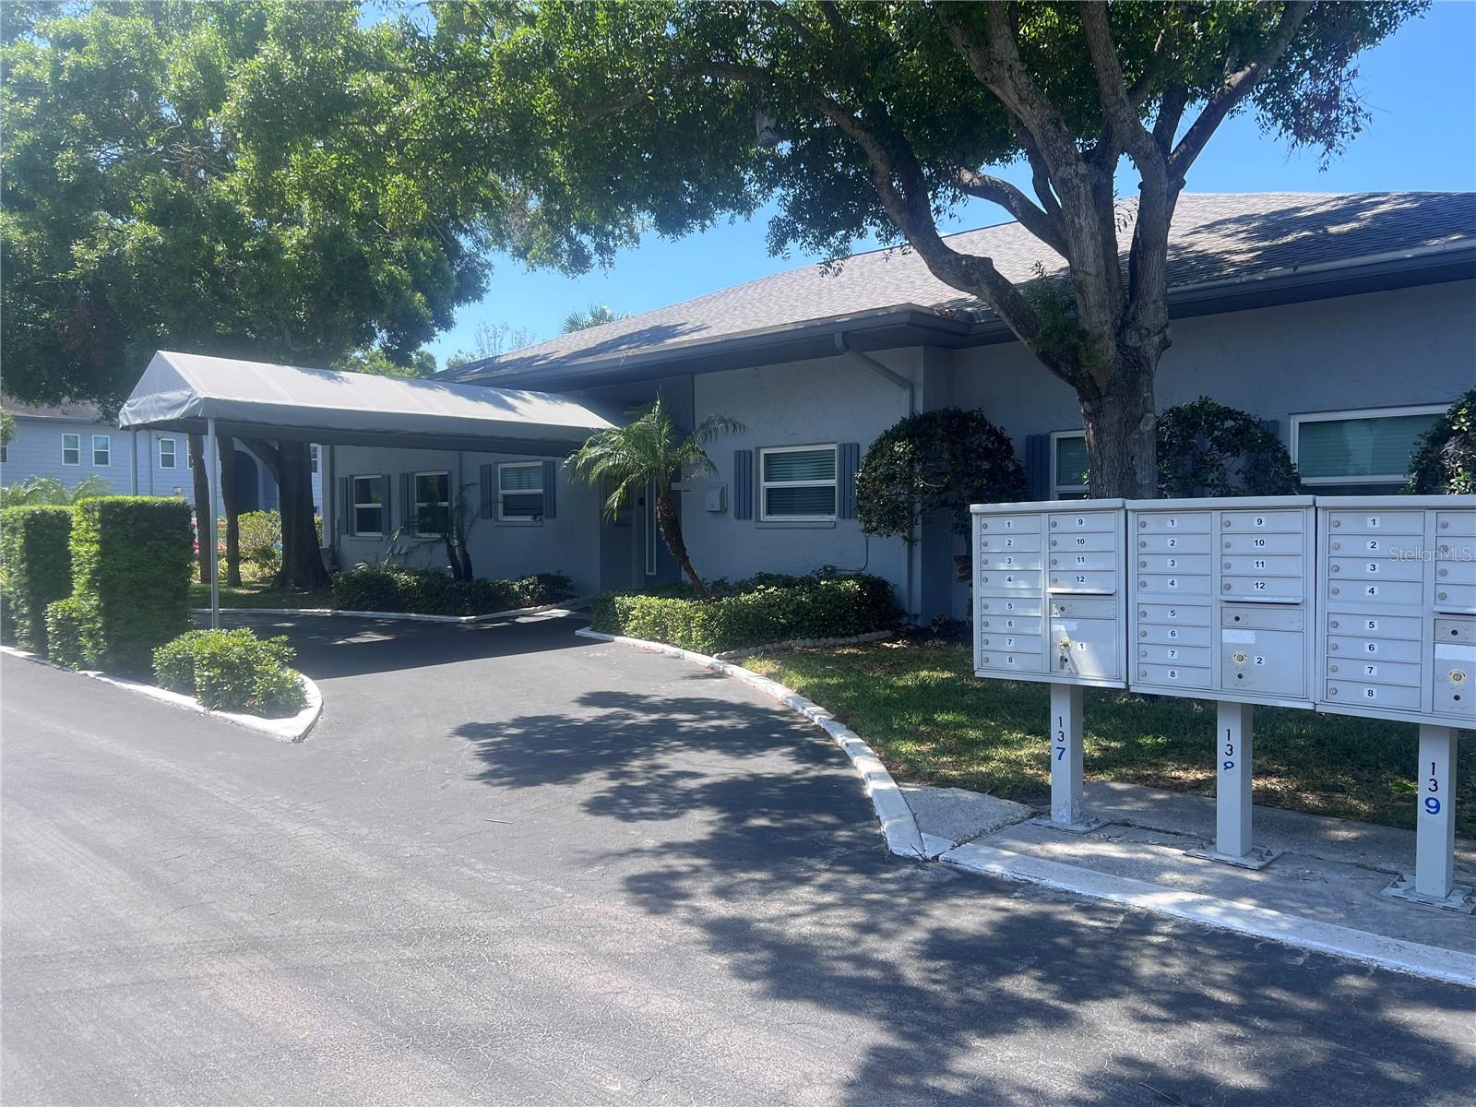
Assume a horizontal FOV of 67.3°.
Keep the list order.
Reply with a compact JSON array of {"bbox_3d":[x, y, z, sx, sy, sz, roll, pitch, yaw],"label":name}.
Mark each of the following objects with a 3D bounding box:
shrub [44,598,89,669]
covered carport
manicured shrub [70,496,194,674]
[{"bbox_3d":[-6.861,0.806,11.474,0.850,0.710,0.400,1,2,45],"label":"shrub"},{"bbox_3d":[-5.176,-0.821,16.361,3.070,3.630,6.250,1,2,45],"label":"covered carport"},{"bbox_3d":[-6.307,0.307,11.574,0.980,1.700,0.900,1,2,45],"label":"manicured shrub"}]

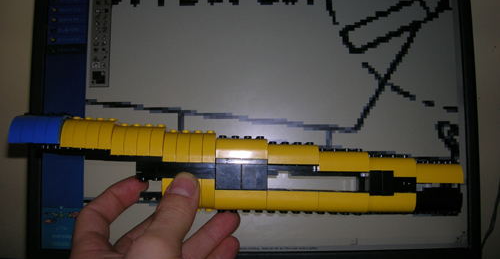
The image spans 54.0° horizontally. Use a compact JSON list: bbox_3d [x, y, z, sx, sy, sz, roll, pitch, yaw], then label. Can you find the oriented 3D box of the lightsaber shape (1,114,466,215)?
[{"bbox_3d":[-0.005,0.024,0.328,0.289,0.060,0.048,2,-5,-1],"label":"lightsaber shape"}]

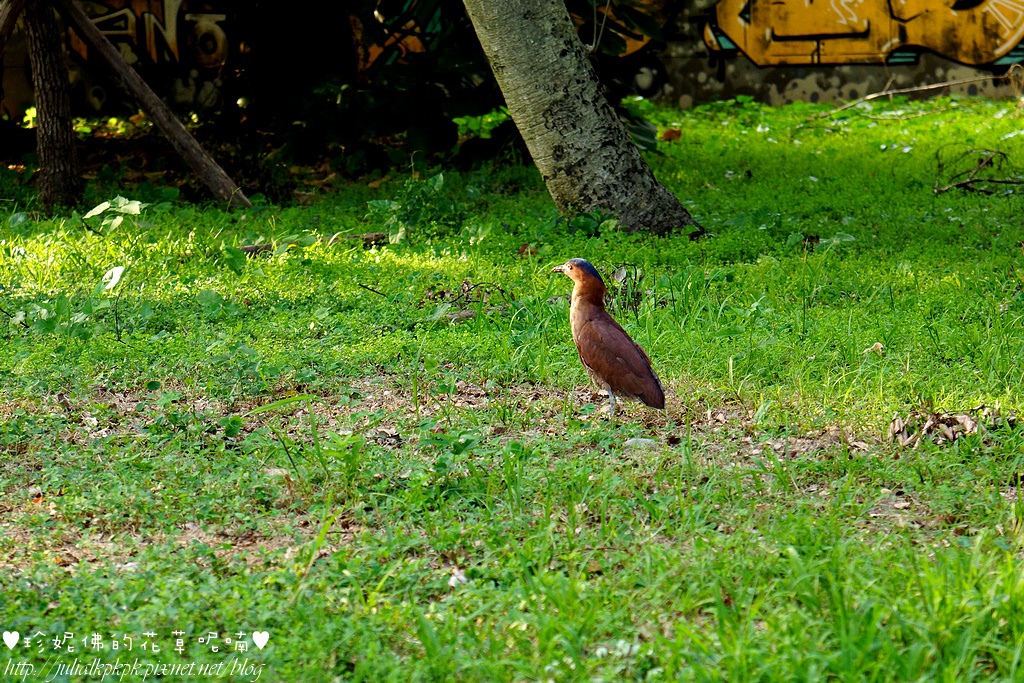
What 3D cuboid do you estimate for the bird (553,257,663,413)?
[{"bbox_3d":[0.225,-0.005,10.400,0.265,0.375,0.140,1,6,7],"label":"bird"}]

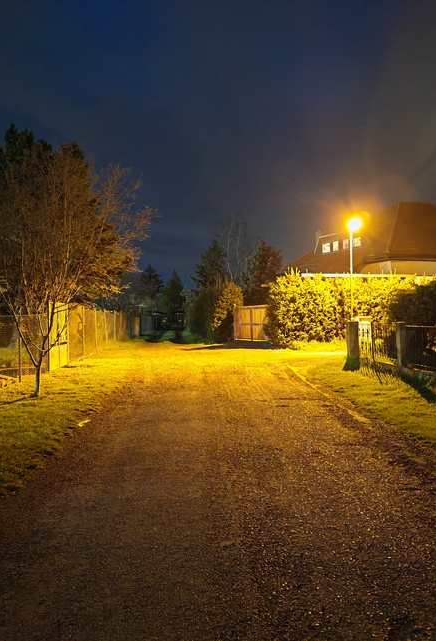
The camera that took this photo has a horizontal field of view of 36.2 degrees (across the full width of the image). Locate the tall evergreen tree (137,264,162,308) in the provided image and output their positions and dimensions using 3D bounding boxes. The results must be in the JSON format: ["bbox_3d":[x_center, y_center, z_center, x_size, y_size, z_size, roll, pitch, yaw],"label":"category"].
[{"bbox_3d":[-8.600,-3.000,85.000,3.600,8.300,3.600,0,0,0],"label":"tall evergreen tree"}]

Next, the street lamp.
[{"bbox_3d":[6.710,-1.860,33.000,0.400,6.500,0.700,0,0,12],"label":"street lamp"}]

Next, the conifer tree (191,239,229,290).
[{"bbox_3d":[-0.500,-2.950,58.000,3.700,8.400,3.700,0,0,0],"label":"conifer tree"}]

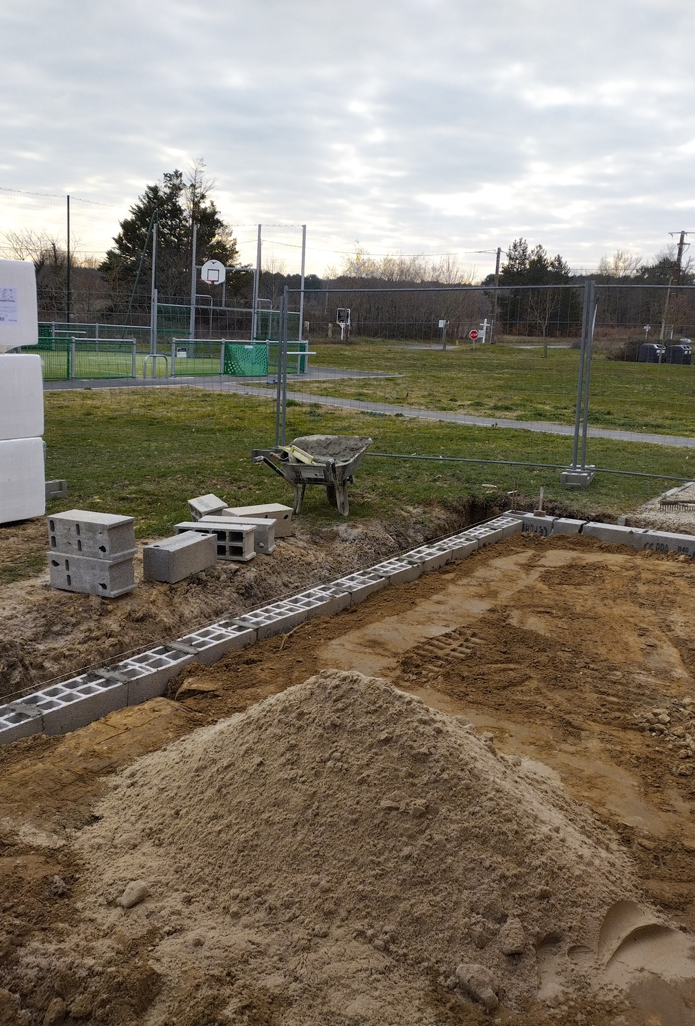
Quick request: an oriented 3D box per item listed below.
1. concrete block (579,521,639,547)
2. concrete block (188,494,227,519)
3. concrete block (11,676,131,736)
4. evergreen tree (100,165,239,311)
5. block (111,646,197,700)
[{"bbox_3d":[2.327,0.220,8.314,0.500,0.200,0.200,9,13,30],"label":"concrete block"},{"bbox_3d":[-1.029,0.019,7.120,0.190,0.200,0.494,-15,18,-18],"label":"concrete block"},{"bbox_3d":[-1.254,0.895,4.302,0.200,0.175,0.500,10,13,30],"label":"concrete block"},{"bbox_3d":[-10.863,-15.821,57.902,8.600,11.200,8.200,1,11,-11],"label":"evergreen tree"},{"bbox_3d":[-0.983,0.824,4.697,0.200,0.180,0.494,9,13,31],"label":"block"}]

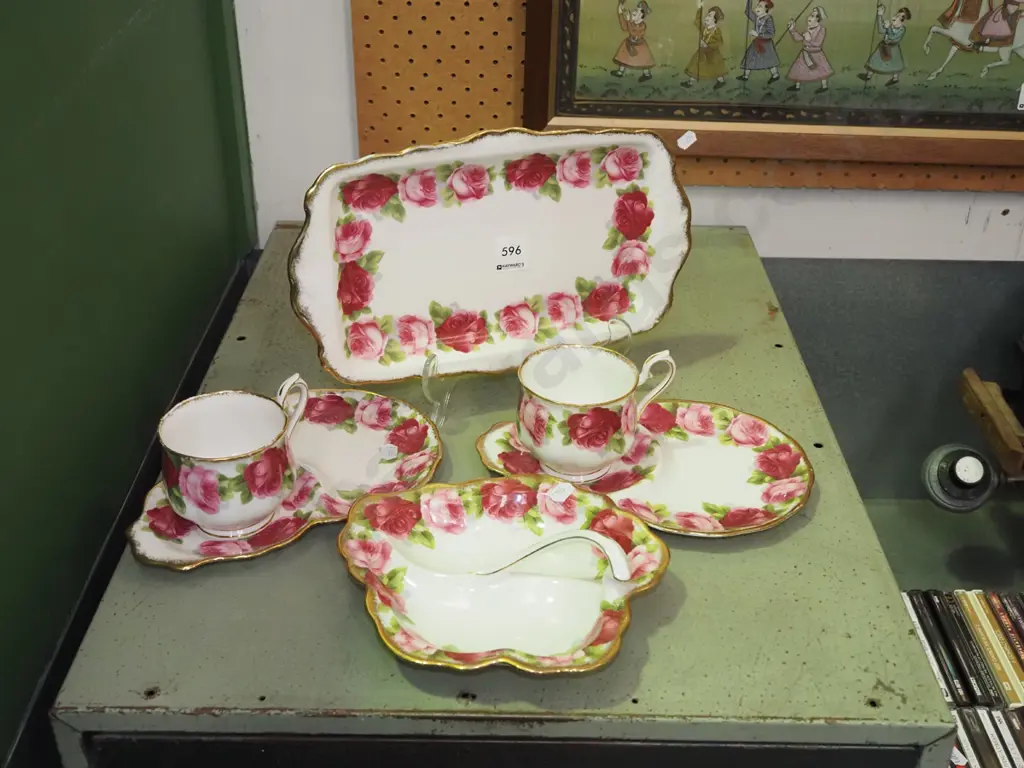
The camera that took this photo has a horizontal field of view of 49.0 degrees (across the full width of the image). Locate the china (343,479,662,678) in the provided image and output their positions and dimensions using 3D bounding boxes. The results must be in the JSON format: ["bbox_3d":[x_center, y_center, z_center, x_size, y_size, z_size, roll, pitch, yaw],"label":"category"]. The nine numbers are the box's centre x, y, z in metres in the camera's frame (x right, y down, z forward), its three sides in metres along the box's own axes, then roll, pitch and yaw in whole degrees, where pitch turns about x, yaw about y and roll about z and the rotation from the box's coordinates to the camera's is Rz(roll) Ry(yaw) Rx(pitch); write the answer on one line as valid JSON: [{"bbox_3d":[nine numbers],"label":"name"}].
[{"bbox_3d":[-0.005,0.114,0.628,0.185,0.051,0.161,-1,32,-3],"label":"china"}]

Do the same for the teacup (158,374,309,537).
[{"bbox_3d":[-0.163,0.044,0.695,0.077,0.082,0.102,28,41,36],"label":"teacup"}]

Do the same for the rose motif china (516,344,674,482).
[{"bbox_3d":[0.055,0.018,0.742,0.102,0.082,0.077,-6,33,-11],"label":"rose motif china"}]

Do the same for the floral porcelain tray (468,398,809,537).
[{"bbox_3d":[0.087,0.055,0.754,0.225,0.020,0.149,6,32,8],"label":"floral porcelain tray"}]

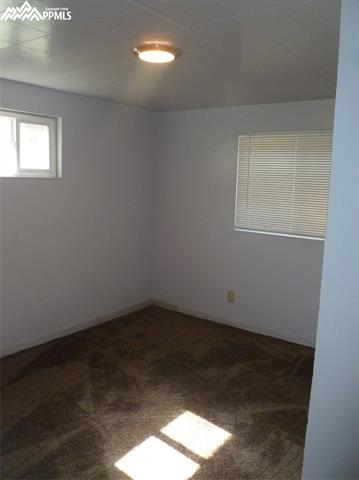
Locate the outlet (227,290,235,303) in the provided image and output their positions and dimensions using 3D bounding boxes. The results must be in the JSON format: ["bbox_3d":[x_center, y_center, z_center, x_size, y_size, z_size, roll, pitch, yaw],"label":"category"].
[{"bbox_3d":[0.536,0.594,4.054,0.074,0.118,0.012,8,11,37],"label":"outlet"}]

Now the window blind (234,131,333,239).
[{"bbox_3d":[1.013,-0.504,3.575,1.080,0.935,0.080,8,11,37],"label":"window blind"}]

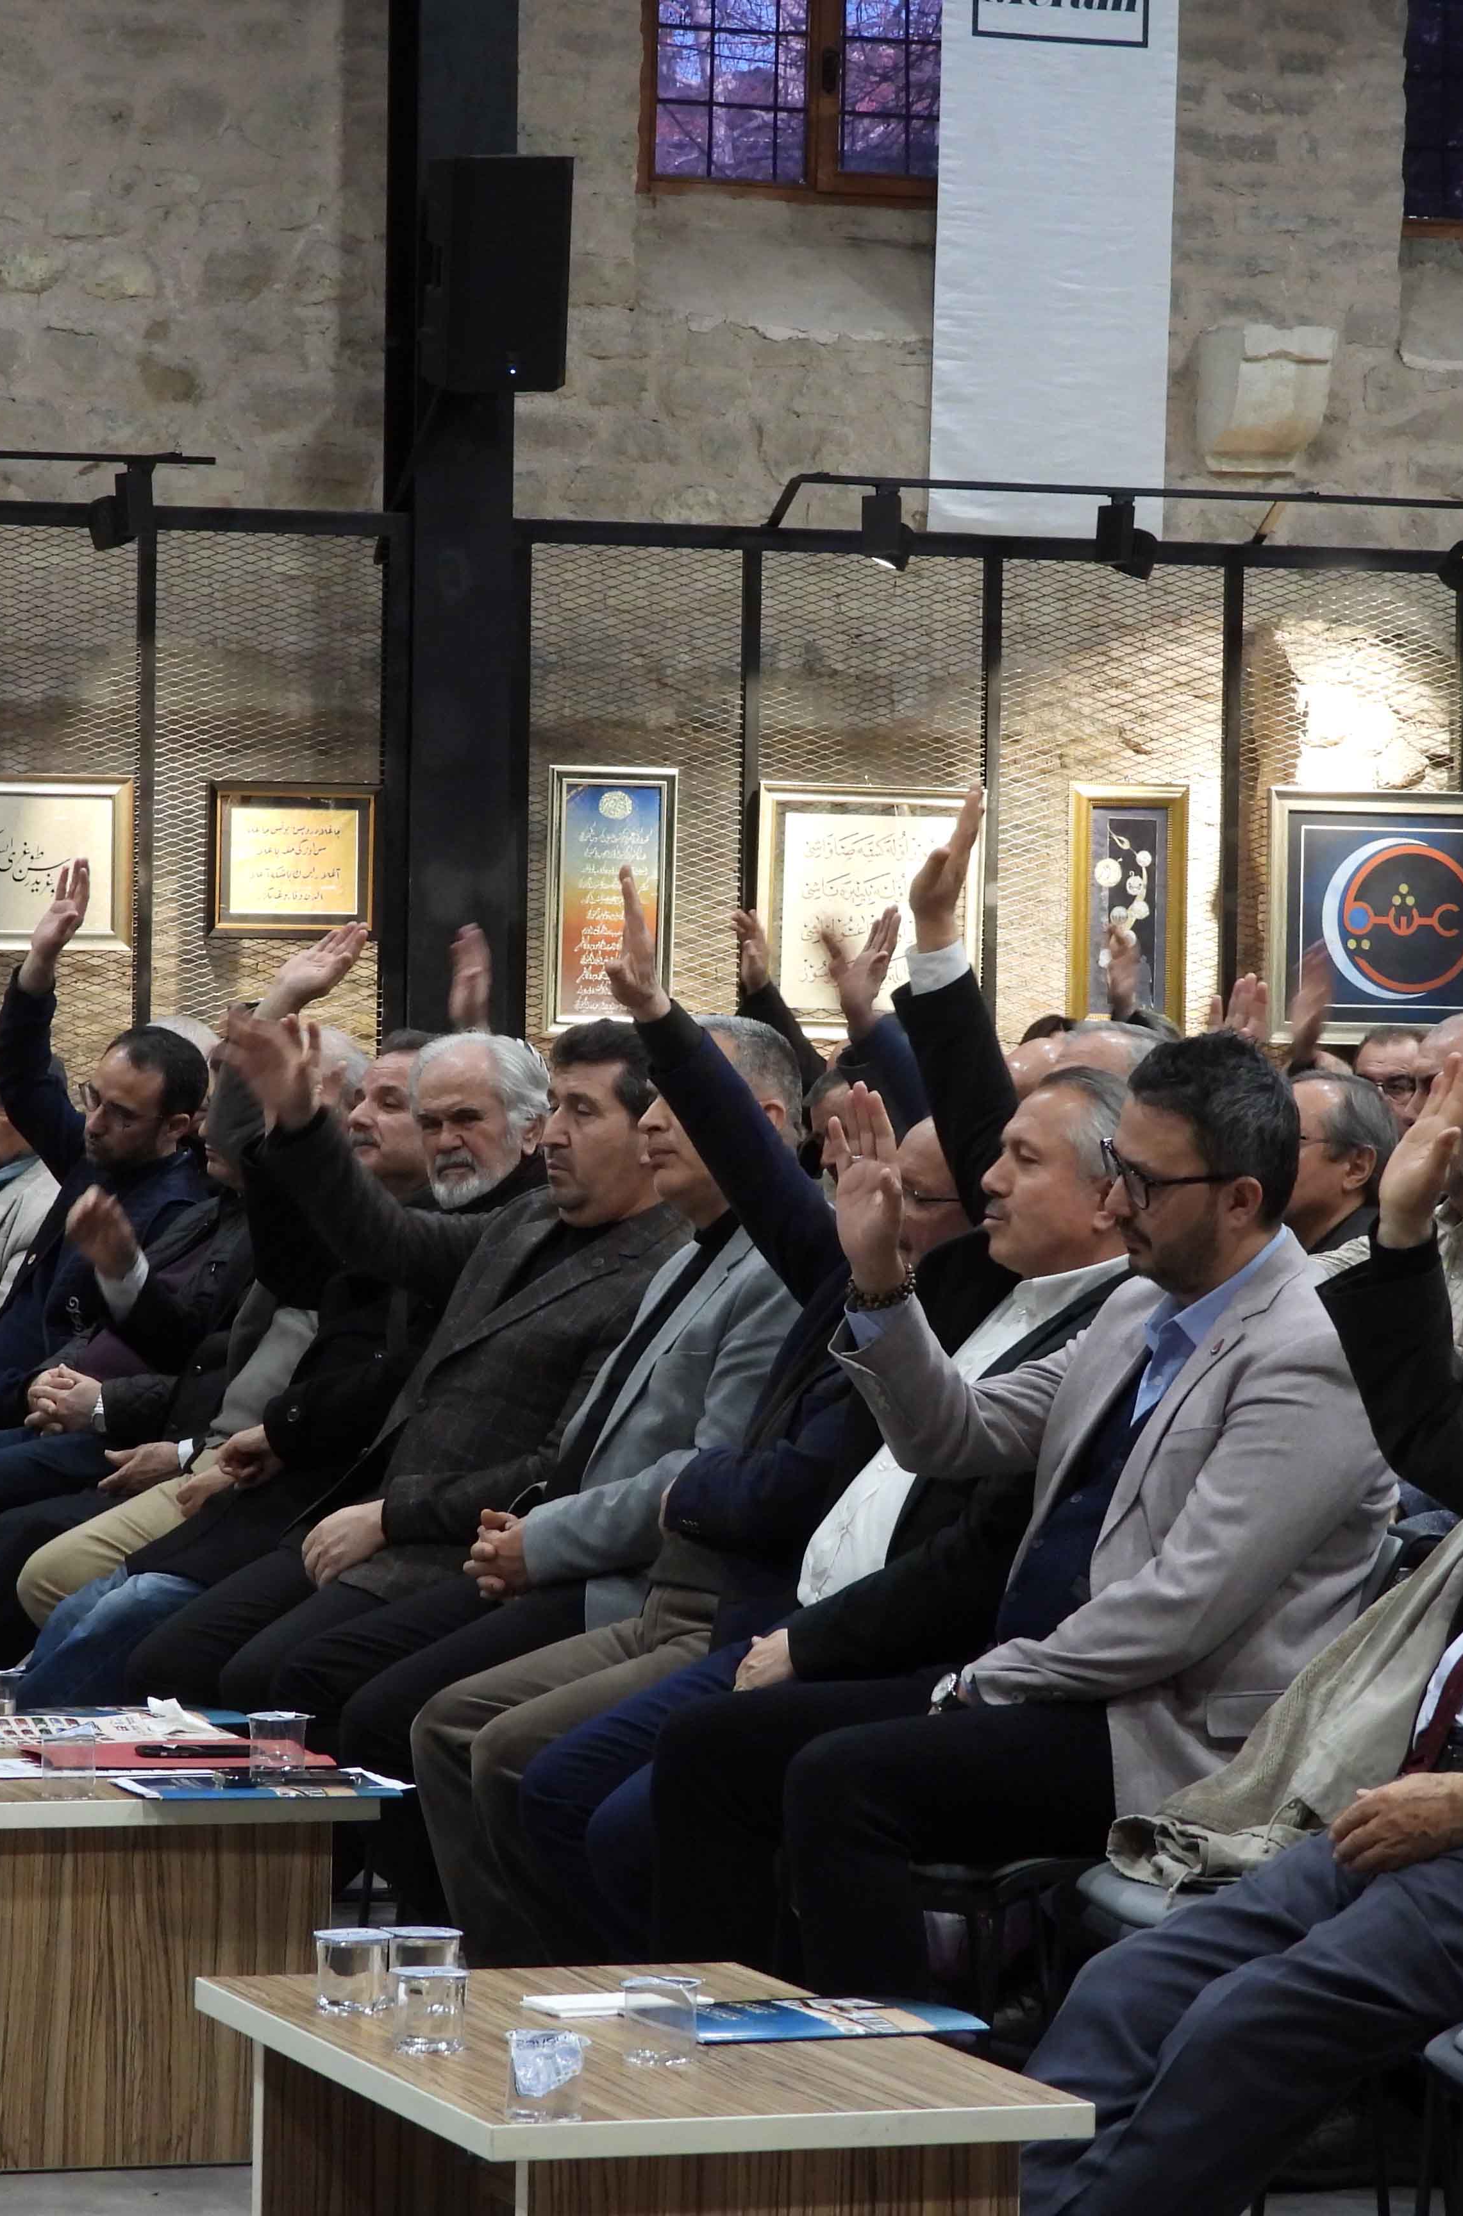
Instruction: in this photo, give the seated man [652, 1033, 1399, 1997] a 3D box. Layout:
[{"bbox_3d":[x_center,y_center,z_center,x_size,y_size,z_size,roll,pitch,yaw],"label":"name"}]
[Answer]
[{"bbox_3d":[0.290,0.596,7.338,0.840,1.350,0.620,0,1,-20],"label":"seated man"}]

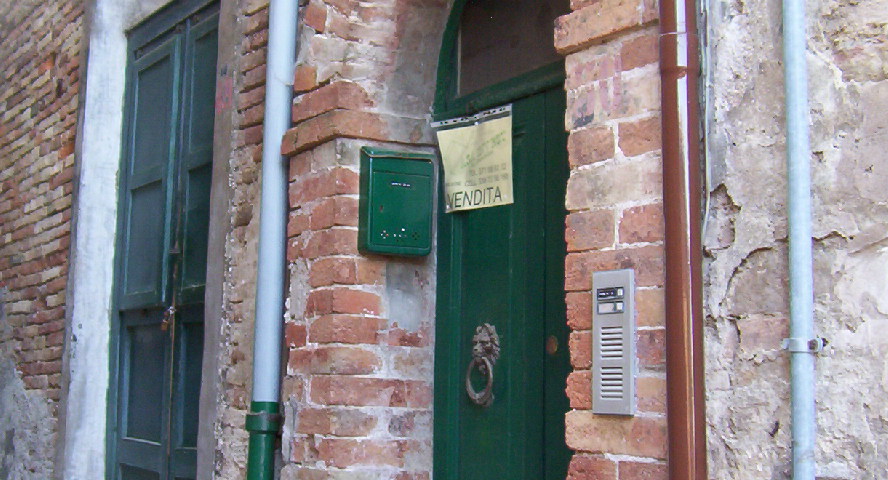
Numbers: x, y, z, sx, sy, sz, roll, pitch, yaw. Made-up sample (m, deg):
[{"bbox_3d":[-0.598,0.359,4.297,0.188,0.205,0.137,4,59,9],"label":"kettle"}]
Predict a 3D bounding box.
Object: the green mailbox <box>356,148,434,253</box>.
[{"bbox_3d":[-0.116,-0.097,3.018,0.165,0.260,0.075,4,-8,-24],"label":"green mailbox"}]

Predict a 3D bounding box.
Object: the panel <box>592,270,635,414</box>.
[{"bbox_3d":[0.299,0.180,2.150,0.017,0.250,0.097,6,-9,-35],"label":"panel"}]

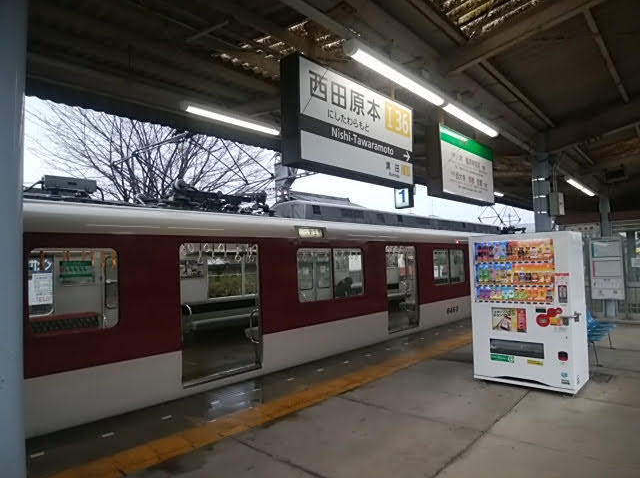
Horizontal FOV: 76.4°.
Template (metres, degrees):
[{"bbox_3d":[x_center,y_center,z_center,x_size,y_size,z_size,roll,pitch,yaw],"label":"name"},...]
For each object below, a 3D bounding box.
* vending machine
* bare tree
[{"bbox_3d":[2.685,0.870,5.250,1.160,1.840,0.740,-4,-4,42],"label":"vending machine"},{"bbox_3d":[-5.418,-1.263,13.000,8.000,7.000,6.500,0,-3,-18],"label":"bare tree"}]

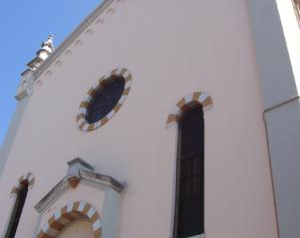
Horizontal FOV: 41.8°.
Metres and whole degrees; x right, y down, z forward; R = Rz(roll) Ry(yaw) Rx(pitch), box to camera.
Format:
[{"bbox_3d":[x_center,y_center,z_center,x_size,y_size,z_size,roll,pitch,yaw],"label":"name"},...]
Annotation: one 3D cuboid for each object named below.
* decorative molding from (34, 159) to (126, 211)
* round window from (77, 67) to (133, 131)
[{"bbox_3d":[-1.587,1.449,8.918,2.515,1.020,0.435,-25,-48,32],"label":"decorative molding"},{"bbox_3d":[-1.217,-0.503,10.819,2.090,2.090,0.225,-25,-48,32],"label":"round window"}]

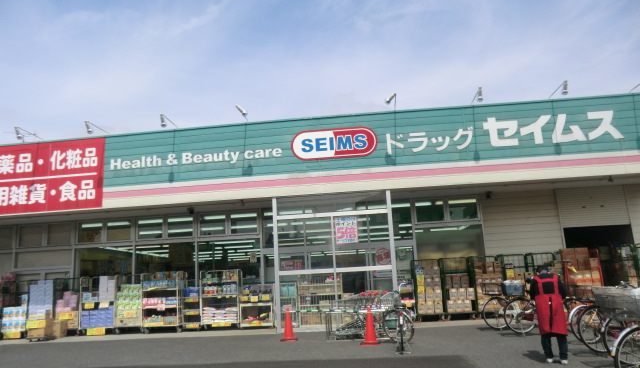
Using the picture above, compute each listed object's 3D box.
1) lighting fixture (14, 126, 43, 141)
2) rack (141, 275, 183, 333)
[{"bbox_3d":[-7.862,-1.310,12.065,0.180,0.320,0.920,-4,-11,4],"label":"lighting fixture"},{"bbox_3d":[-4.398,3.371,12.635,1.095,1.629,0.700,-4,-11,4],"label":"rack"}]

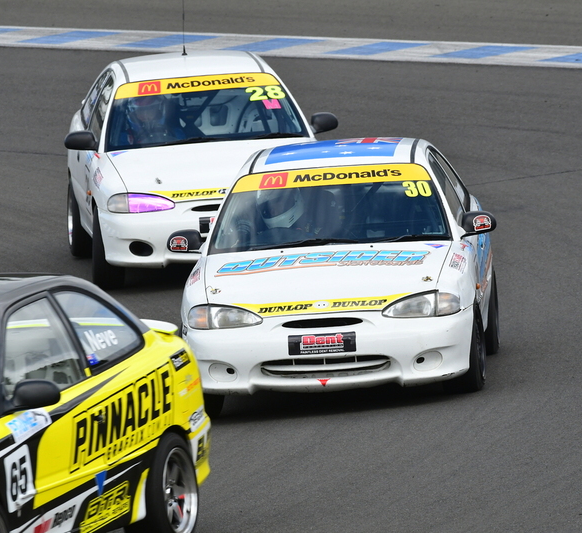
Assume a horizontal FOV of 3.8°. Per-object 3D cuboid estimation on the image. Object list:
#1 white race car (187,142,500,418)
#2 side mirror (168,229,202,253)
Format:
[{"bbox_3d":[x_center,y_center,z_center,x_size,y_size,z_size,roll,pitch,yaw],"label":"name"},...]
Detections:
[{"bbox_3d":[0.257,-0.011,49.293,1.670,1.370,4.100,-4,4,4],"label":"white race car"},{"bbox_3d":[-0.593,-0.141,48.730,0.200,0.125,0.115,-4,4,4],"label":"side mirror"}]

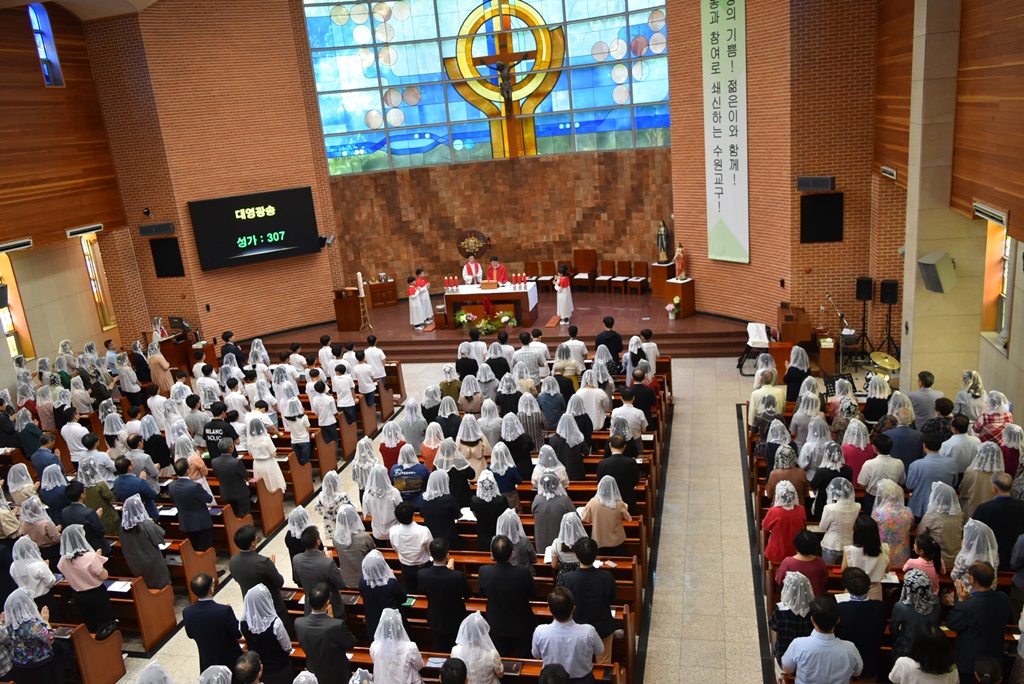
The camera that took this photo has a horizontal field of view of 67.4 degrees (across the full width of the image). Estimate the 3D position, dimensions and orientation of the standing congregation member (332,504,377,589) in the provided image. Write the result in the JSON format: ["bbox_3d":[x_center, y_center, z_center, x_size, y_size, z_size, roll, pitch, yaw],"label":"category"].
[{"bbox_3d":[-1.772,2.591,8.870,0.470,1.551,0.380,-2,15,15],"label":"standing congregation member"}]

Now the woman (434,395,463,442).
[{"bbox_3d":[-0.839,1.543,11.462,0.440,1.572,0.360,-2,16,15],"label":"woman"}]

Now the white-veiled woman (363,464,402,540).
[{"bbox_3d":[-1.468,2.202,9.221,0.460,1.613,0.370,-2,16,15],"label":"white-veiled woman"}]

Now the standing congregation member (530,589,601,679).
[{"bbox_3d":[0.488,2.874,6.574,0.520,1.760,0.380,-3,15,10],"label":"standing congregation member"}]

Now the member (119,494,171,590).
[{"bbox_3d":[-4.451,2.641,9.569,0.480,1.600,0.400,-2,15,15],"label":"member"}]

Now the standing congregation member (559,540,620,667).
[{"bbox_3d":[0.746,2.530,6.998,0.510,1.710,0.380,-2,16,15],"label":"standing congregation member"}]

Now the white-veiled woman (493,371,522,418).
[{"bbox_3d":[-0.012,1.238,12.321,0.450,1.570,0.360,-2,17,15],"label":"white-veiled woman"}]

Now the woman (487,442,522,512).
[{"bbox_3d":[-0.062,2.062,10.168,0.460,1.578,0.380,-3,15,10],"label":"woman"}]

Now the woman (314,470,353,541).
[{"bbox_3d":[-2.102,2.294,9.499,0.450,1.540,0.360,-1,17,17],"label":"woman"}]

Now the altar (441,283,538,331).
[{"bbox_3d":[-0.504,-0.953,20.315,2.278,0.926,1.170,-2,16,15],"label":"altar"}]

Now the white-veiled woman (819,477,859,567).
[{"bbox_3d":[3.396,2.133,8.035,0.450,1.575,0.360,-2,17,12],"label":"white-veiled woman"}]

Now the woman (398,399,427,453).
[{"bbox_3d":[-1.500,1.620,12.220,0.460,1.542,0.380,-2,16,15],"label":"woman"}]

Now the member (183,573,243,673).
[{"bbox_3d":[-2.645,2.869,7.066,0.500,1.705,0.400,-2,16,15],"label":"member"}]

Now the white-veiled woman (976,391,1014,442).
[{"bbox_3d":[6.106,1.353,9.767,0.470,1.565,0.380,-2,17,12],"label":"white-veiled woman"}]

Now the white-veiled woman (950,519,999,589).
[{"bbox_3d":[4.107,2.280,6.871,0.480,1.581,0.380,-2,16,15],"label":"white-veiled woman"}]

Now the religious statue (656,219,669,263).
[{"bbox_3d":[4.155,-2.723,21.139,0.330,1.157,0.360,-17,19,-36],"label":"religious statue"}]

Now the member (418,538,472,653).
[{"bbox_3d":[-0.595,2.692,7.623,0.520,1.690,0.420,-2,16,15],"label":"member"}]

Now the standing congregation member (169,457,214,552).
[{"bbox_3d":[-4.219,2.322,10.304,0.500,1.700,0.420,0,16,19],"label":"standing congregation member"}]

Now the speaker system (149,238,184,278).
[{"bbox_3d":[-8.923,-2.180,19.959,0.800,0.990,0.120,-2,17,15],"label":"speaker system"}]

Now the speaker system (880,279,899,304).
[{"bbox_3d":[7.693,-1.022,15.650,0.340,0.520,0.320,0,16,21],"label":"speaker system"}]

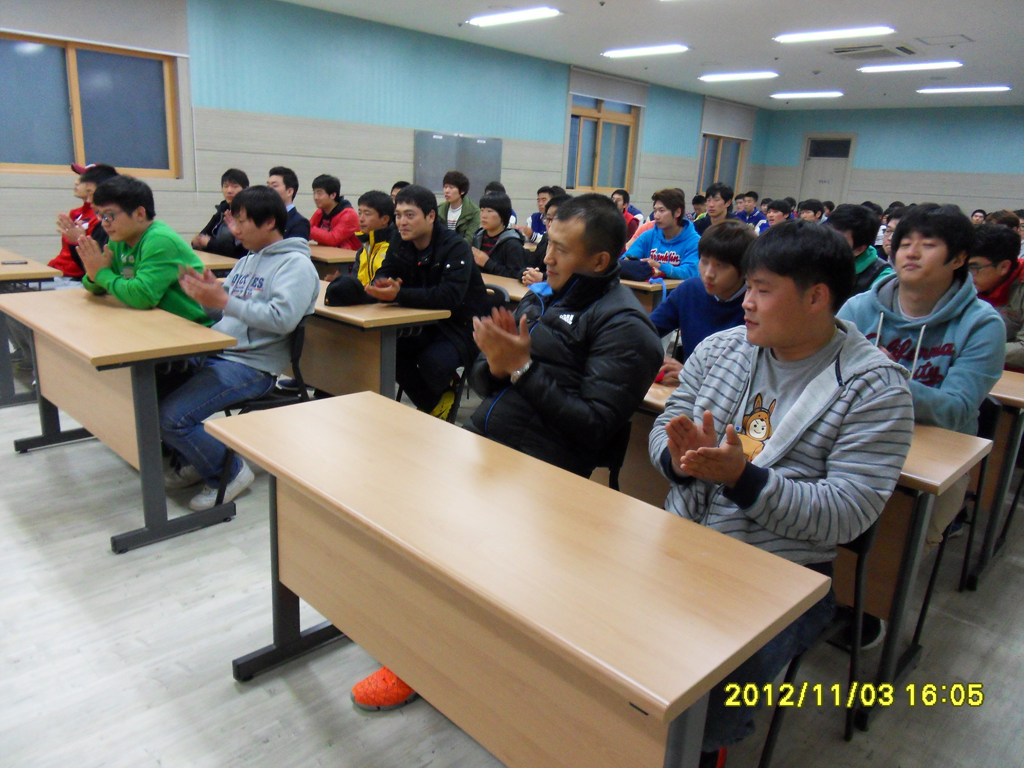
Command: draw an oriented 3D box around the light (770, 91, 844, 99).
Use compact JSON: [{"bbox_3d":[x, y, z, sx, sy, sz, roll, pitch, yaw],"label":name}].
[{"bbox_3d":[4.879,-4.763,11.723,1.200,0.080,0.220,14,19,34],"label":"light"}]

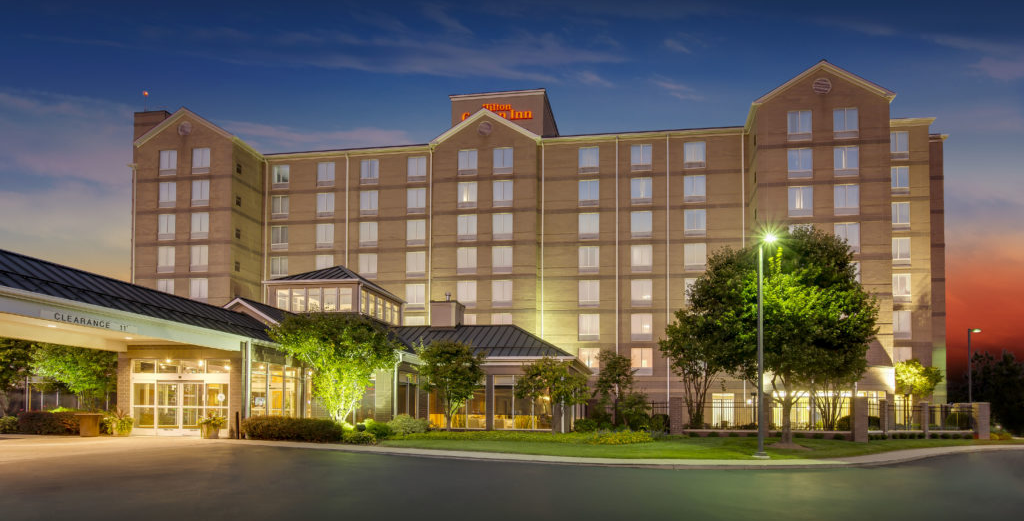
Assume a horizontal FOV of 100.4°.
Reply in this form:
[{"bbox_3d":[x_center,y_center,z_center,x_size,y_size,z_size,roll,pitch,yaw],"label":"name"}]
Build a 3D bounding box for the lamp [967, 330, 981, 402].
[{"bbox_3d":[28.700,7.173,26.485,0.850,5.900,0.400,0,-2,3],"label":"lamp"}]

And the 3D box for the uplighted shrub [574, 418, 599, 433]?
[{"bbox_3d":[3.370,7.463,19.300,1.080,0.740,1.000,0,-4,6],"label":"uplighted shrub"}]

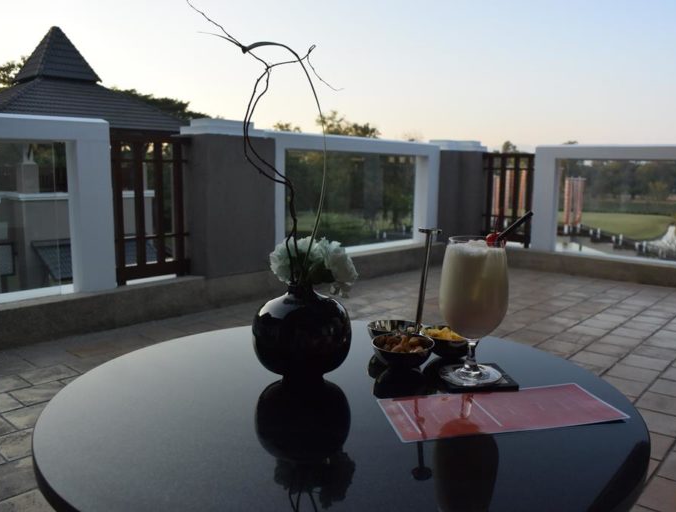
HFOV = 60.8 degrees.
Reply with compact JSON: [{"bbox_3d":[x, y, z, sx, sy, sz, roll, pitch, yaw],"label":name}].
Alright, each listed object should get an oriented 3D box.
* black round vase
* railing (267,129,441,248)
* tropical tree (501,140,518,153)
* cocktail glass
[{"bbox_3d":[-0.046,0.098,0.740,0.127,0.118,0.127,0,8,0],"label":"black round vase"},{"bbox_3d":[0.235,-0.535,5.477,0.184,1.086,2.327,8,11,43],"label":"railing"},{"bbox_3d":[25.308,-12.027,85.000,4.500,9.900,4.500,0,8,0],"label":"tropical tree"},{"bbox_3d":[0.173,0.066,0.730,0.087,0.174,0.087,0,8,0],"label":"cocktail glass"}]

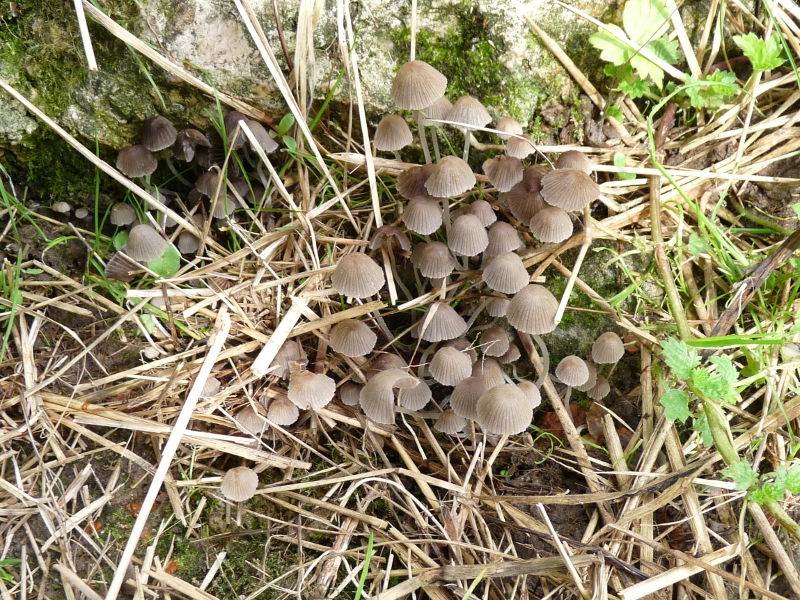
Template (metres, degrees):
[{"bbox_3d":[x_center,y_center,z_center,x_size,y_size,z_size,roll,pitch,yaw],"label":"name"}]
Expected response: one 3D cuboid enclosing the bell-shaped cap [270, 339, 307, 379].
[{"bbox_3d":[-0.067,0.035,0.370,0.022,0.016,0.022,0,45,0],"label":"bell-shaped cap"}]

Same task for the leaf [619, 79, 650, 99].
[{"bbox_3d":[0.154,-0.139,0.410,0.020,0.005,0.015,7,80,13],"label":"leaf"}]

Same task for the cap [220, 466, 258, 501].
[{"bbox_3d":[-0.078,0.090,0.305,0.018,0.010,0.018,0,50,0],"label":"cap"}]

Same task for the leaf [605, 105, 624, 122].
[{"bbox_3d":[0.144,-0.126,0.420,0.013,0.004,0.013,-41,74,0],"label":"leaf"}]

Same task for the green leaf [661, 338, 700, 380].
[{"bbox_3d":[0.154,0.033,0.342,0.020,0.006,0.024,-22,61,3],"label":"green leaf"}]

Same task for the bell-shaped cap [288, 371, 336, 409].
[{"bbox_3d":[-0.044,0.045,0.315,0.024,0.012,0.023,0,50,0],"label":"bell-shaped cap"}]

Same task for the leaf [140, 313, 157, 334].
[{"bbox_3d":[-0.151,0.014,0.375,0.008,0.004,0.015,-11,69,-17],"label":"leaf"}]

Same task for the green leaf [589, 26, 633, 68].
[{"bbox_3d":[0.137,-0.165,0.405,0.027,0.008,0.029,26,86,13],"label":"green leaf"}]

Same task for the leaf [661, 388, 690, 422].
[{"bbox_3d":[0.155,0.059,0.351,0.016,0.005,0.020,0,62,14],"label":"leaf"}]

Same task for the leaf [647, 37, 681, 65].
[{"bbox_3d":[0.173,-0.164,0.410,0.021,0.006,0.020,9,82,14],"label":"leaf"}]

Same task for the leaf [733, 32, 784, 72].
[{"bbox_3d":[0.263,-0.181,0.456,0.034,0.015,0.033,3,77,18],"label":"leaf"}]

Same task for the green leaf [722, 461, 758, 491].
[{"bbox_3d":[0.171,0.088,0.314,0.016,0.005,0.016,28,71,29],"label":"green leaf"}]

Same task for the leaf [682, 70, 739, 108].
[{"bbox_3d":[0.200,-0.135,0.400,0.034,0.007,0.026,-7,76,13],"label":"leaf"}]

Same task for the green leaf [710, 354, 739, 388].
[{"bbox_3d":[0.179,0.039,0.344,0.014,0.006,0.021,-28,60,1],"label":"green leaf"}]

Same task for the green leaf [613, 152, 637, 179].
[{"bbox_3d":[0.144,-0.086,0.400,0.015,0.005,0.021,-8,74,9],"label":"green leaf"}]

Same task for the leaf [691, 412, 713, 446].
[{"bbox_3d":[0.157,0.067,0.325,0.009,0.003,0.018,-10,62,10],"label":"leaf"}]

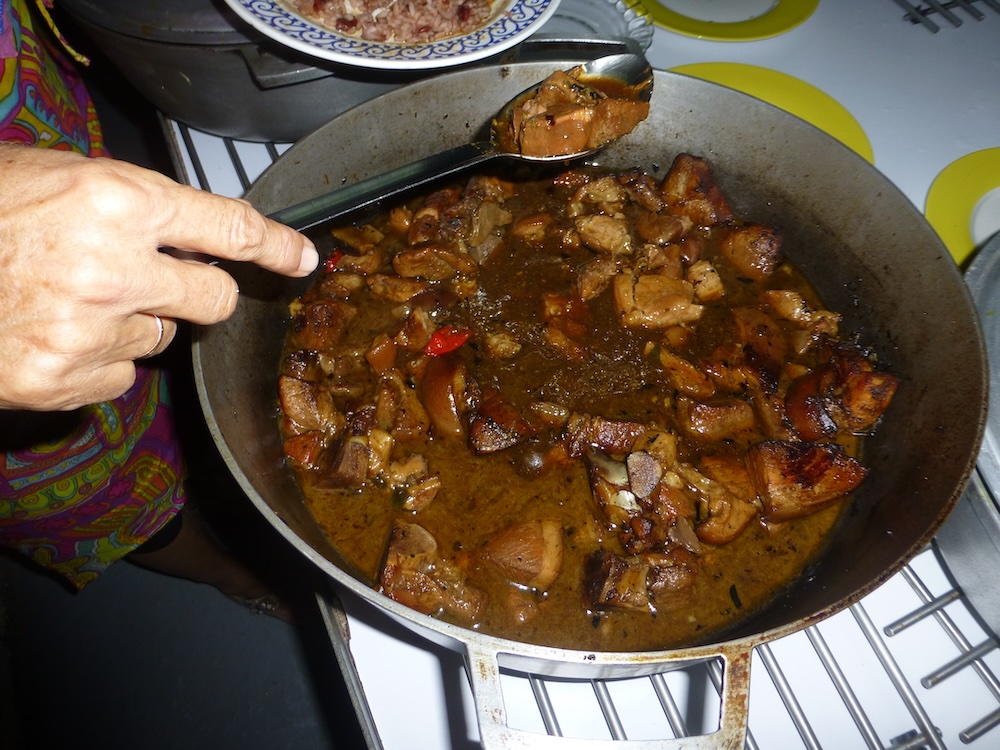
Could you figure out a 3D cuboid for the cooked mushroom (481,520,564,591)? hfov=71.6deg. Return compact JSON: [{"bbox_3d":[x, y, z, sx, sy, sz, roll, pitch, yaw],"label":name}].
[{"bbox_3d":[0.012,0.094,0.359,0.042,0.026,0.035,0,54,0],"label":"cooked mushroom"}]

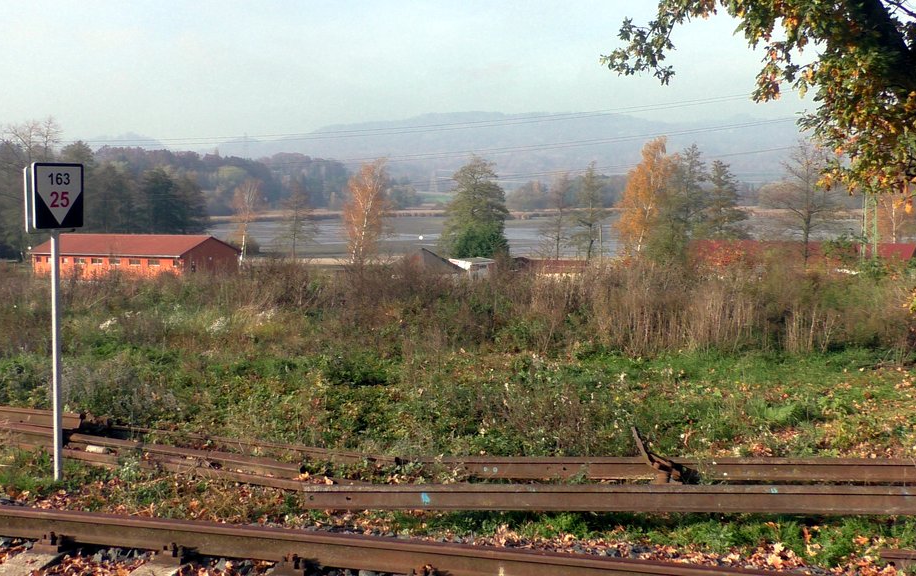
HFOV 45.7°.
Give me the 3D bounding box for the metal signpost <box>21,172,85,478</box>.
[{"bbox_3d":[-2.754,0.244,7.405,0.120,2.179,0.380,3,6,34],"label":"metal signpost"}]

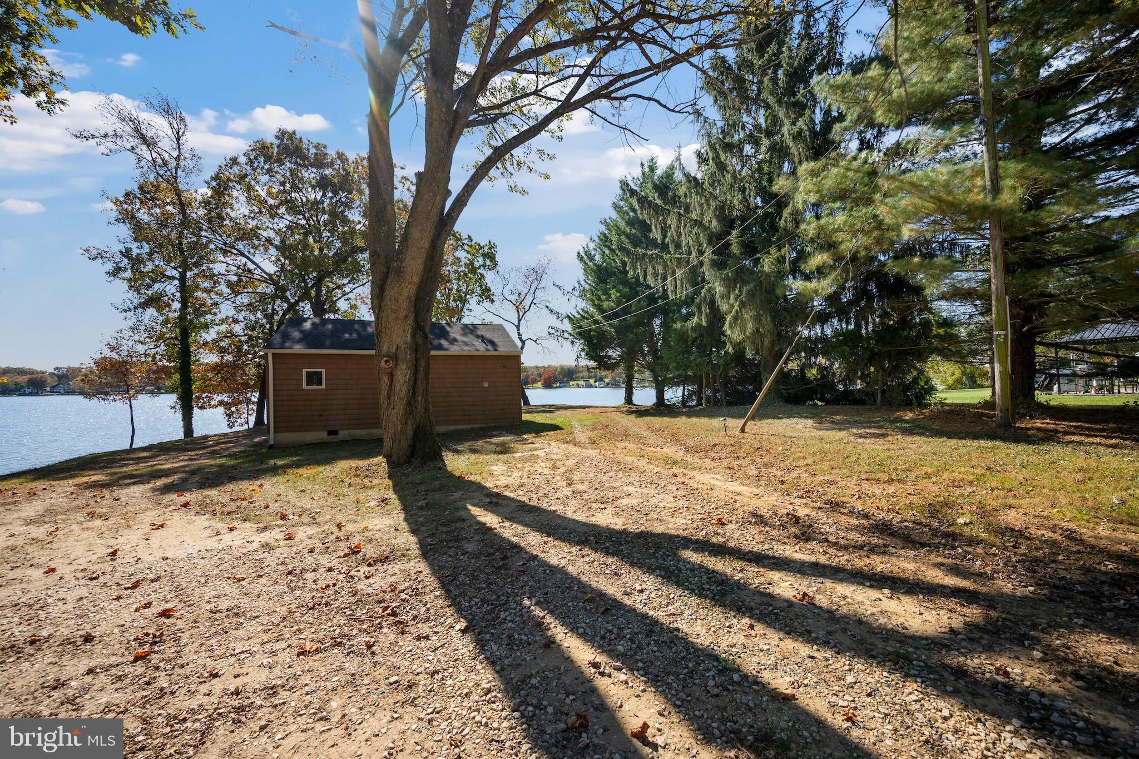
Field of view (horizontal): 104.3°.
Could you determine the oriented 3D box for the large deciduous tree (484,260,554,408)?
[{"bbox_3d":[-3.746,-3.516,33.000,5.300,11.100,5.000,-1,0,0],"label":"large deciduous tree"}]

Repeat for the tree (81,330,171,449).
[{"bbox_3d":[-17.528,0.387,17.500,3.000,4.700,2.800,-1,0,0],"label":"tree"}]

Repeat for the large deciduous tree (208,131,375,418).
[{"bbox_3d":[-16.746,-6.126,26.500,10.000,17.800,9.500,-1,0,0],"label":"large deciduous tree"}]

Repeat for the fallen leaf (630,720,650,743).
[{"bbox_3d":[0.301,1.491,1.880,0.080,0.040,0.060,-1,0,0],"label":"fallen leaf"}]

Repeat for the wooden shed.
[{"bbox_3d":[-7.108,-0.149,19.261,8.700,4.700,7.300,-1,0,-20],"label":"wooden shed"}]

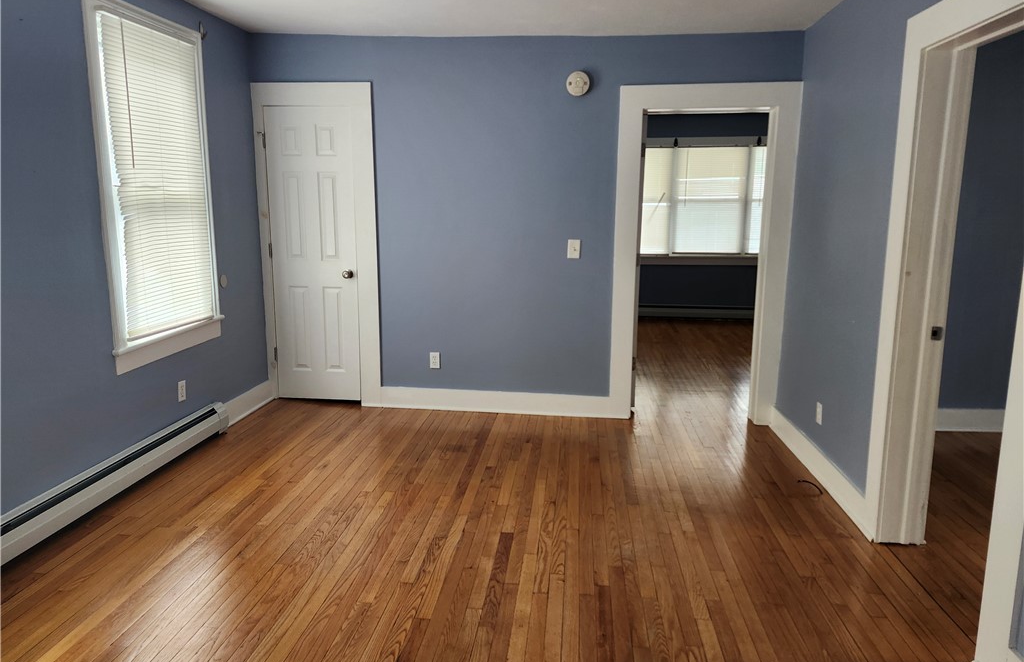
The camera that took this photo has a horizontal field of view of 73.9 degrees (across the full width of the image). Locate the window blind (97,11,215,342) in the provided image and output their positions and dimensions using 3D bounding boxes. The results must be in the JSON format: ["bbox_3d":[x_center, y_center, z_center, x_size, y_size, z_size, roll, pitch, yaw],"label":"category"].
[{"bbox_3d":[-1.873,-0.786,3.674,0.045,1.550,0.800,2,11,5],"label":"window blind"}]

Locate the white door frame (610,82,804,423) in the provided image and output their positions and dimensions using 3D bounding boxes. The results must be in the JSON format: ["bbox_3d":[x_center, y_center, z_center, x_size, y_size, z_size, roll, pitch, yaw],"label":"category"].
[{"bbox_3d":[1.248,-0.474,4.538,1.119,2.207,0.140,2,11,5],"label":"white door frame"}]

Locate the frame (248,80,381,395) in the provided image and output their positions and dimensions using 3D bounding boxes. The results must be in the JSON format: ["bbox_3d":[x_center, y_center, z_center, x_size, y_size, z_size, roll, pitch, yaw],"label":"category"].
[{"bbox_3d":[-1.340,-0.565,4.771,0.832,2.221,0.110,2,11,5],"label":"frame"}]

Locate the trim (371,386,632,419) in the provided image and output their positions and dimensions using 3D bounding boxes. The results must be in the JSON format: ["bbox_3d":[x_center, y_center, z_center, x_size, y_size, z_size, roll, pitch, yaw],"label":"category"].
[{"bbox_3d":[-0.110,0.501,4.795,1.808,0.154,0.025,2,11,5],"label":"trim"}]

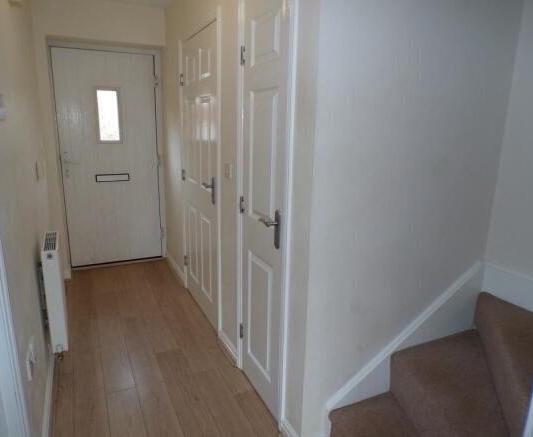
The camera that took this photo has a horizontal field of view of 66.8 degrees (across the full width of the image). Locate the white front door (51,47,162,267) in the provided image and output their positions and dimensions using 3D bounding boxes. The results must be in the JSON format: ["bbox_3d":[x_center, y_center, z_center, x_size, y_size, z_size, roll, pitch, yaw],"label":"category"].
[{"bbox_3d":[-1.470,-0.529,3.852,0.868,1.985,0.055,-5,14,-24],"label":"white front door"}]

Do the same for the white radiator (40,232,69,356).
[{"bbox_3d":[-1.253,0.421,2.420,0.075,0.595,0.450,-5,14,-24],"label":"white radiator"}]

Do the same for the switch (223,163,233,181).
[{"bbox_3d":[-0.222,-0.274,2.356,0.014,0.088,0.088,-5,14,-24],"label":"switch"}]

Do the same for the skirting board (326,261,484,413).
[{"bbox_3d":[0.662,0.524,1.887,0.885,0.585,0.030,-5,14,-24],"label":"skirting board"}]

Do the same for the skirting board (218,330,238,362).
[{"bbox_3d":[-0.238,0.797,2.583,0.018,0.076,0.330,-5,14,-24],"label":"skirting board"}]

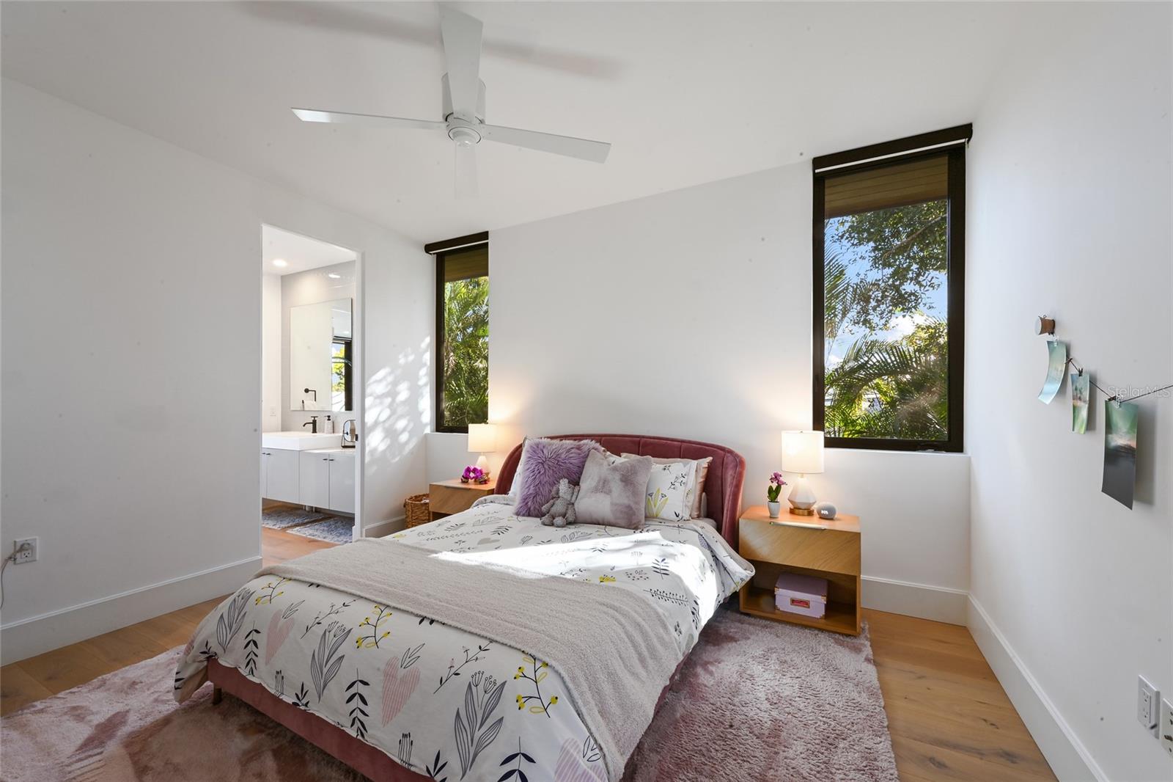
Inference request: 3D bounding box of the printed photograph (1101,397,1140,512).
[{"bbox_3d":[1.351,0.155,1.156,0.015,0.250,0.150,0,-1,28],"label":"printed photograph"}]

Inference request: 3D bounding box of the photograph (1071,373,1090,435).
[{"bbox_3d":[1.432,0.036,1.325,0.014,0.172,0.115,0,-1,28],"label":"photograph"}]

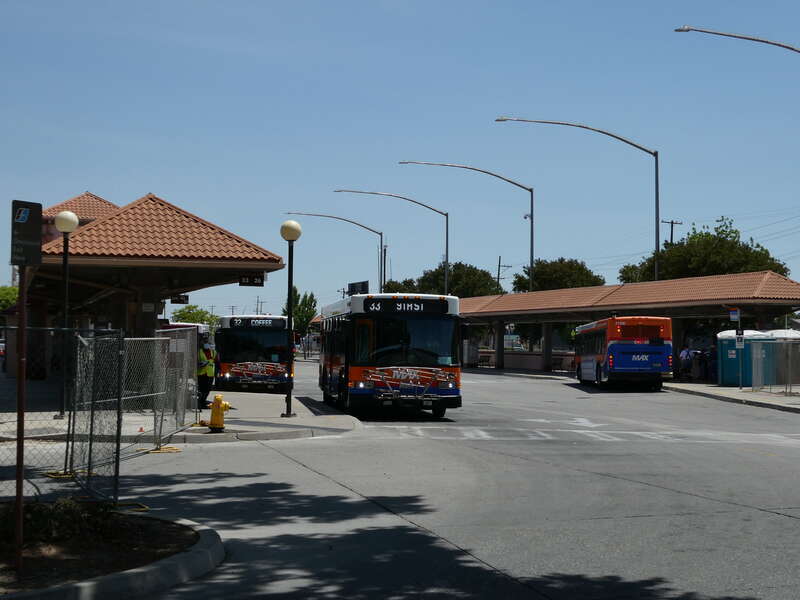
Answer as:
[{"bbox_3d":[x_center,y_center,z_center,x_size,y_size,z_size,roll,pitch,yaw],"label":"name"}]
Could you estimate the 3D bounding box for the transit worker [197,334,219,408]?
[{"bbox_3d":[-4.600,1.713,29.900,0.580,1.800,0.420,0,-2,-5],"label":"transit worker"}]

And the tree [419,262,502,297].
[{"bbox_3d":[5.129,1.506,106.034,7.600,9.200,7.400,0,-2,0],"label":"tree"}]

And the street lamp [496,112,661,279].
[{"bbox_3d":[8.573,-2.160,59.689,8.540,12.600,0.350,1,-3,-20],"label":"street lamp"}]

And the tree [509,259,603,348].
[{"bbox_3d":[11.206,1.260,90.032,6.800,8.400,6.800,0,-2,0],"label":"tree"}]

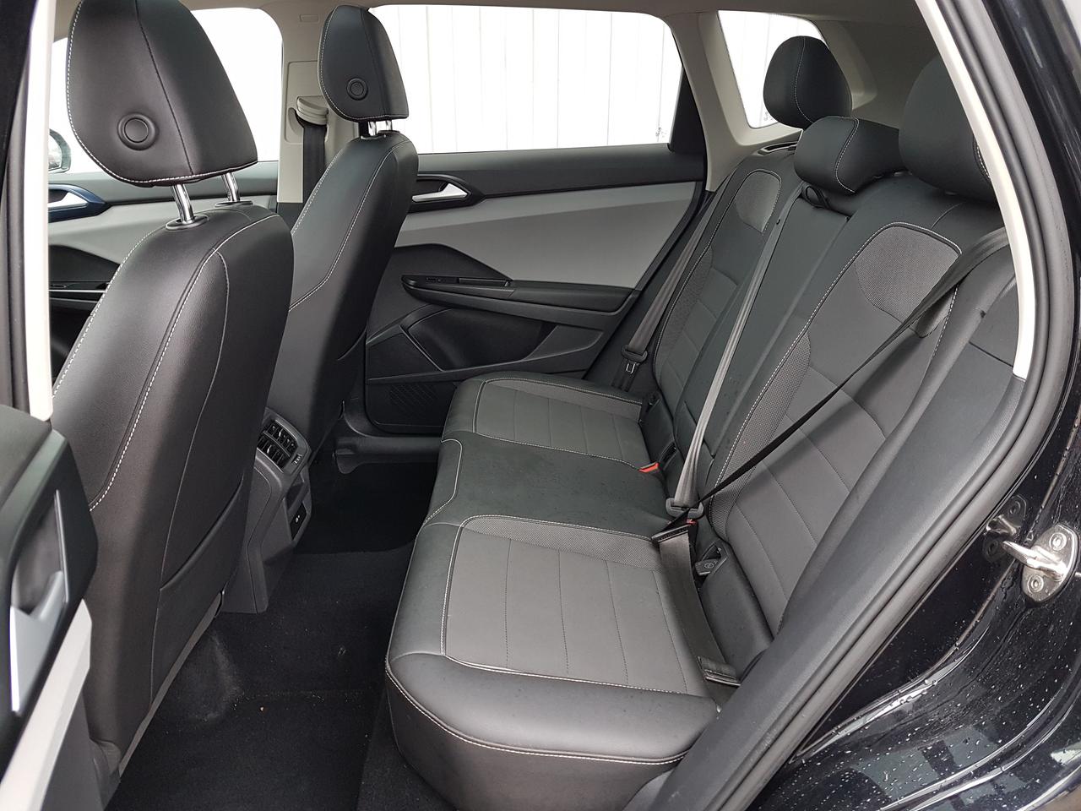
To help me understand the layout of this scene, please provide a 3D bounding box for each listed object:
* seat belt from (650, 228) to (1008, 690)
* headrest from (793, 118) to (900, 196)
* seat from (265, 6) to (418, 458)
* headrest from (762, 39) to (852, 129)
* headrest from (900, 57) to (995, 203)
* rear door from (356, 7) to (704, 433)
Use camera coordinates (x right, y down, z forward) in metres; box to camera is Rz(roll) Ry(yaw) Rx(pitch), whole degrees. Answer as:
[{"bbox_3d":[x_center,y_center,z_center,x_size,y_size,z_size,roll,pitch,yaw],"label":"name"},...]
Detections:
[{"bbox_3d":[0.363,0.035,1.113,0.340,0.640,0.420,0,22,-1],"label":"seat belt"},{"bbox_3d":[0.522,-0.430,1.375,0.130,0.125,0.250,7,22,-4],"label":"headrest"},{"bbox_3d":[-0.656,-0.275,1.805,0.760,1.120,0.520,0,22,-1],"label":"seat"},{"bbox_3d":[0.551,-0.661,1.672,0.135,0.185,0.250,7,22,-4],"label":"headrest"},{"bbox_3d":[0.560,-0.351,1.016,0.135,0.190,0.260,7,22,-4],"label":"headrest"},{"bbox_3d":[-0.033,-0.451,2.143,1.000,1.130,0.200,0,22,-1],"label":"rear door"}]

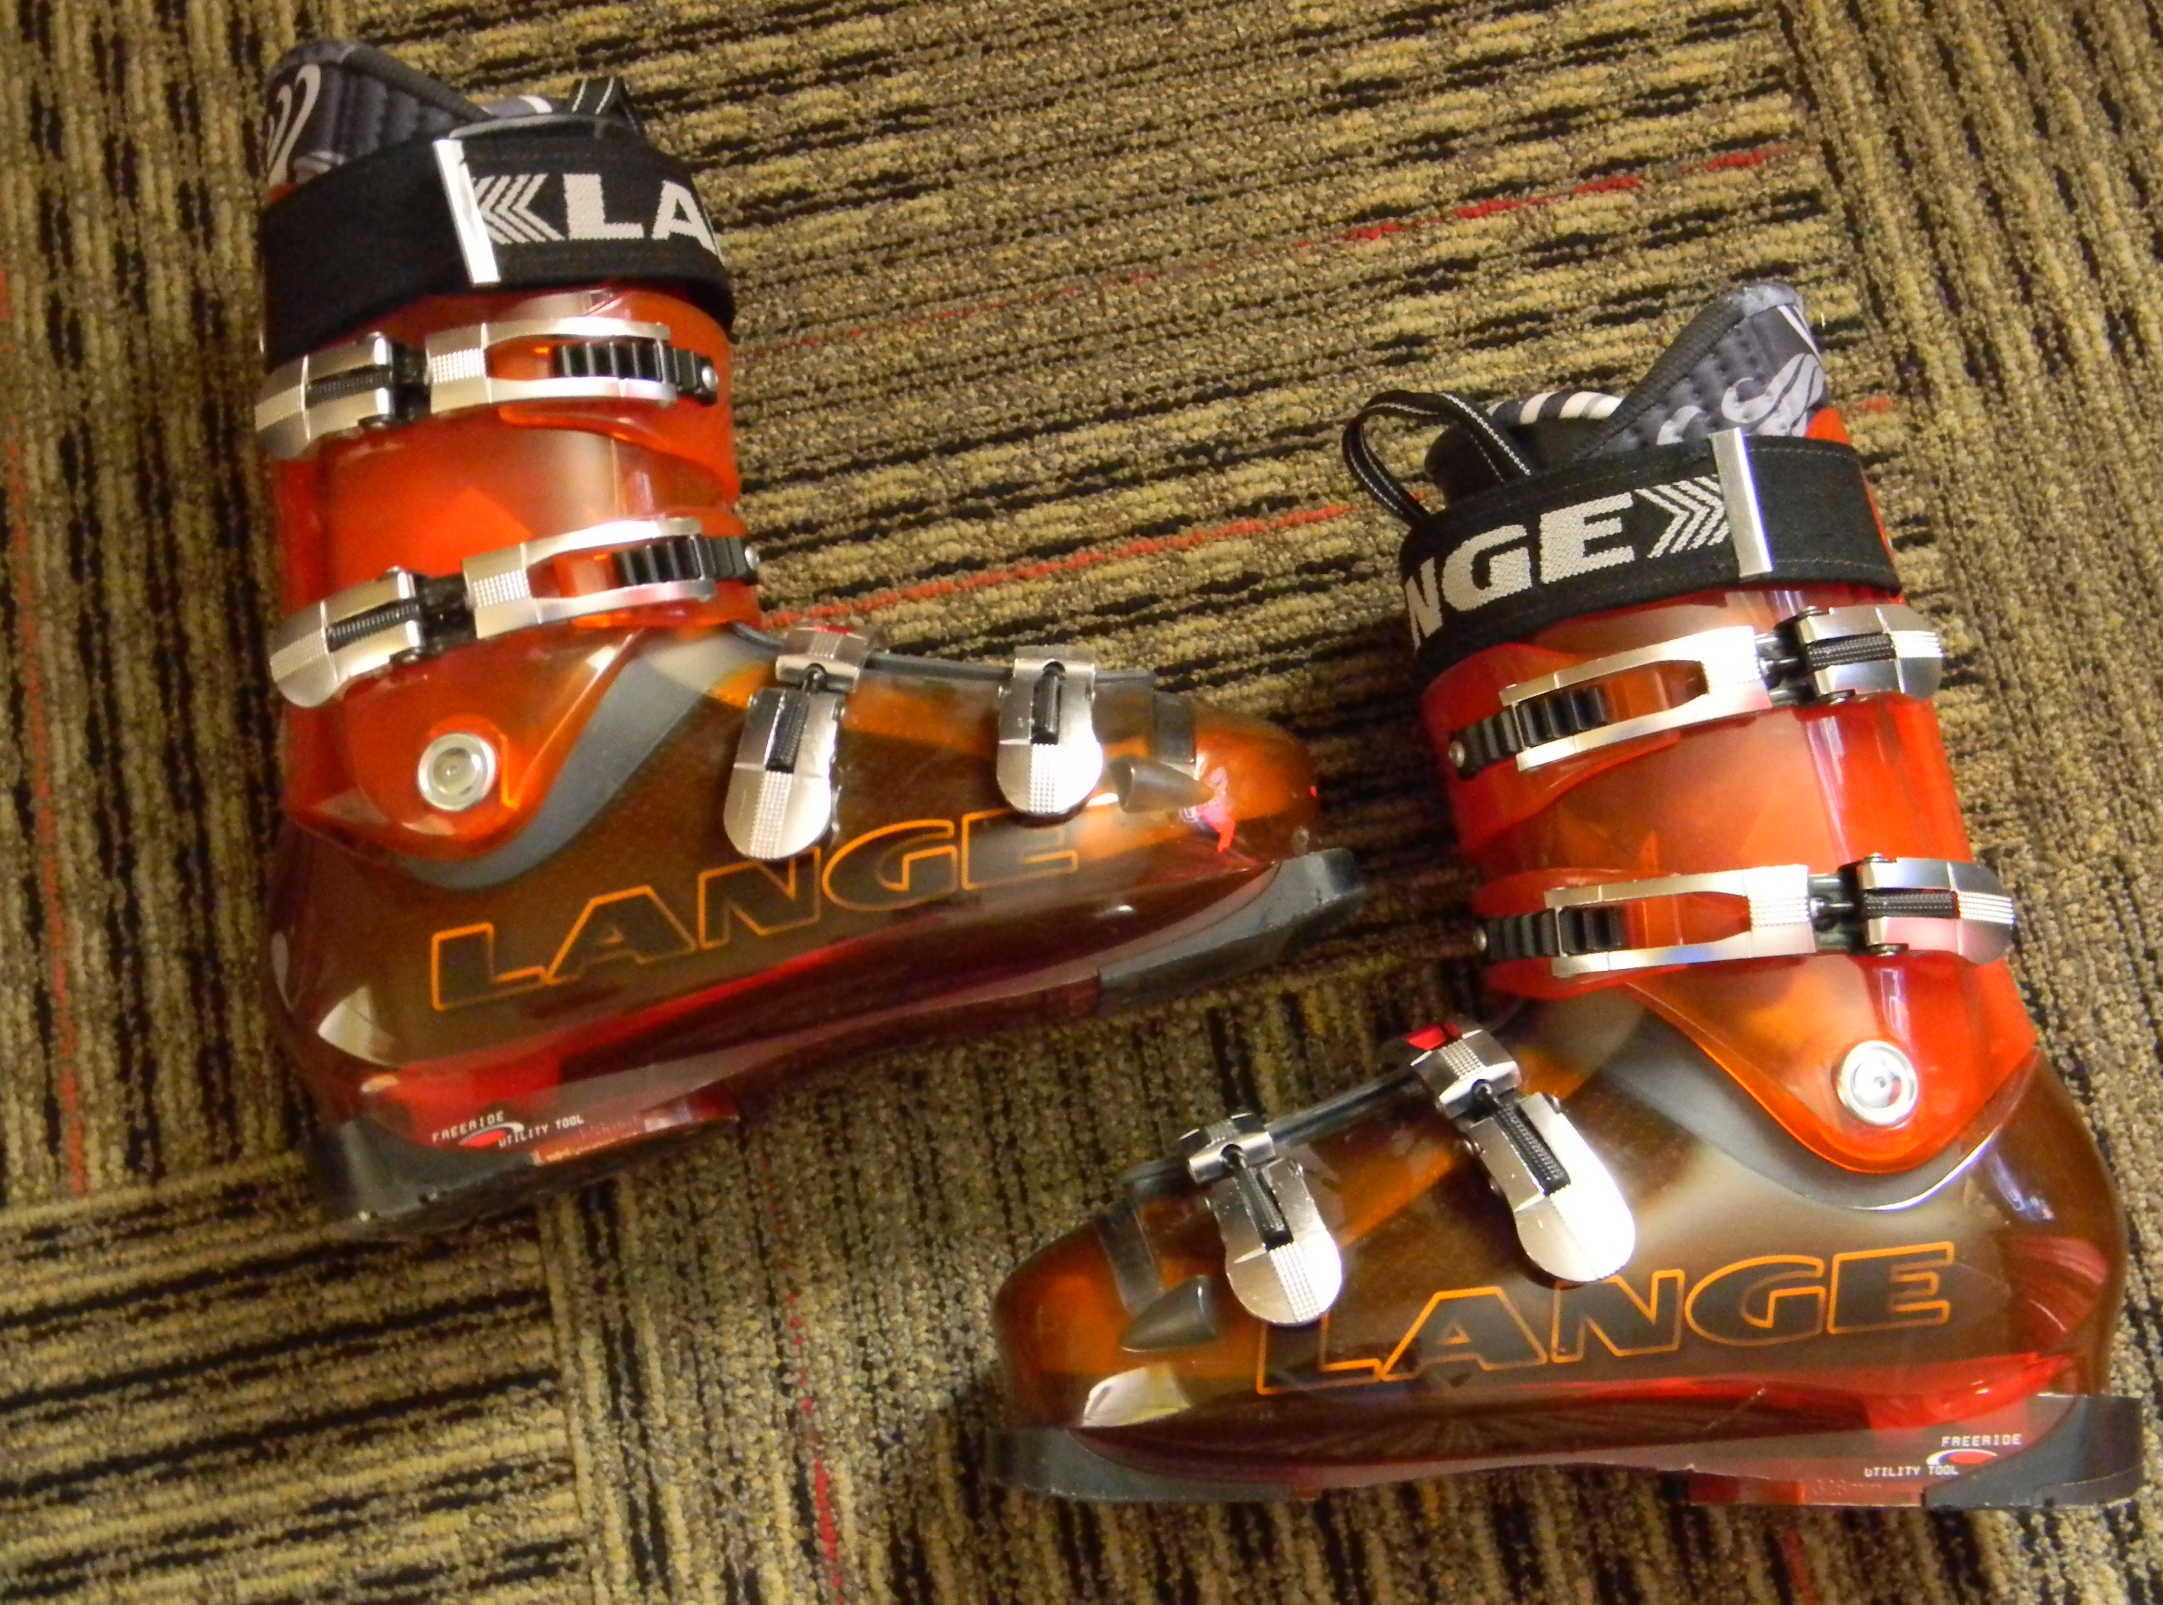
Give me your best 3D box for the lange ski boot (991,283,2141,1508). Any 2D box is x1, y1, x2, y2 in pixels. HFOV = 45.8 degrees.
[{"bbox_3d":[0.135,0.019,0.763,0.322,0.128,0.366,0,75,0],"label":"lange ski boot"}]

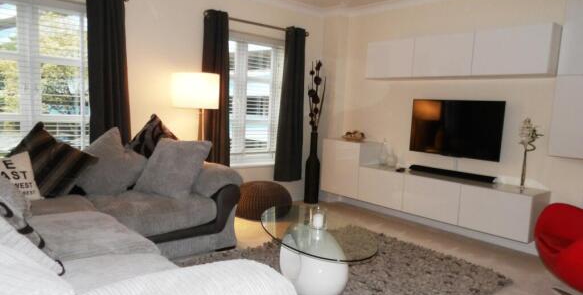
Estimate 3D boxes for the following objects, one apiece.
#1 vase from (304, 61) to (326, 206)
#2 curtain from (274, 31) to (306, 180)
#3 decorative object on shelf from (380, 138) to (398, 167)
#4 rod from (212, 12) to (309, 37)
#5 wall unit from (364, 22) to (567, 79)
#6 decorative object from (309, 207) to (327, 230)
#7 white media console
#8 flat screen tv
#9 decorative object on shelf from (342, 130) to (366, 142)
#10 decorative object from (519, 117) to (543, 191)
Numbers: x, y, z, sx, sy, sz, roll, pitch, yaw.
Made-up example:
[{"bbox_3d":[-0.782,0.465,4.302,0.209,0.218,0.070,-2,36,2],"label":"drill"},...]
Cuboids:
[{"bbox_3d":[0.296,-0.198,5.176,0.190,1.820,0.190,-5,9,-39],"label":"vase"},{"bbox_3d":[-0.005,-0.506,4.922,0.380,1.840,0.130,-5,9,-39],"label":"curtain"},{"bbox_3d":[1.095,0.063,4.569,0.130,0.310,0.160,-5,9,-39],"label":"decorative object on shelf"},{"bbox_3d":[-0.327,-1.373,4.542,1.430,0.050,0.070,-5,9,-39],"label":"rod"},{"bbox_3d":[1.519,-0.872,3.896,0.235,0.380,1.800,-5,9,-39],"label":"wall unit"},{"bbox_3d":[0.201,0.515,2.963,0.120,0.160,0.120,1,7,0],"label":"decorative object"},{"bbox_3d":[1.301,0.323,4.239,0.400,0.640,2.400,-5,9,-39],"label":"white media console"},{"bbox_3d":[1.624,-0.191,4.001,0.070,0.550,0.945,-5,9,-39],"label":"flat screen tv"},{"bbox_3d":[0.749,-0.133,4.856,0.210,0.100,0.240,-5,9,-39],"label":"decorative object on shelf"},{"bbox_3d":[2.000,0.077,3.395,0.130,0.595,0.140,-5,9,-39],"label":"decorative object"}]

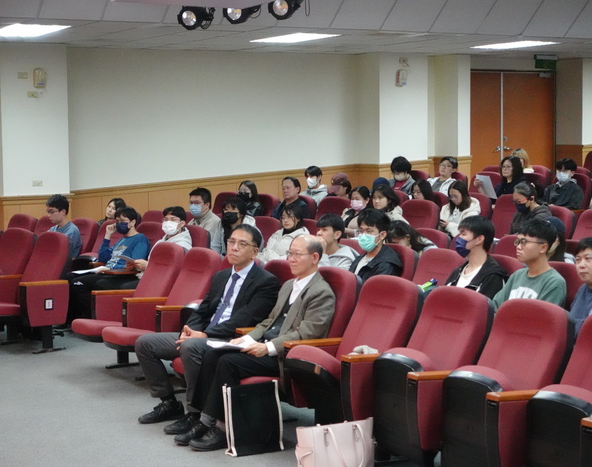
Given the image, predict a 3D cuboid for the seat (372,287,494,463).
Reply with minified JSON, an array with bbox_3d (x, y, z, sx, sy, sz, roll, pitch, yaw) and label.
[{"bbox_3d":[0.637,0.777,7.250,0.638,0.978,0.630,-3,5,-31],"label":"seat"}]

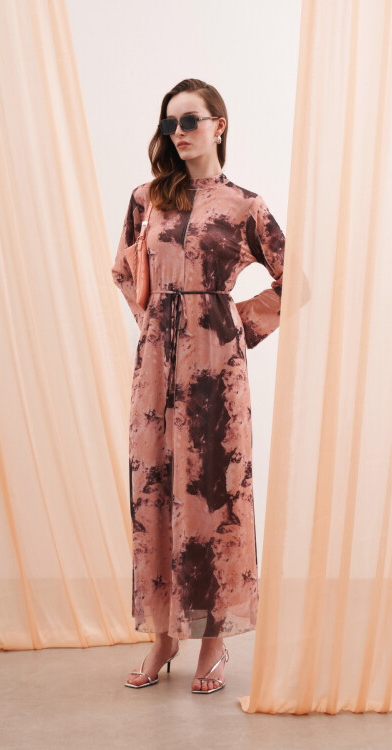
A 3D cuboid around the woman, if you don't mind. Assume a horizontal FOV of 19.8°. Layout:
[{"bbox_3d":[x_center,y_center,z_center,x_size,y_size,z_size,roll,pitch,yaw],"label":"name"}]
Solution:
[{"bbox_3d":[0.022,0.018,3.320,0.600,1.790,0.410,0,1,25],"label":"woman"}]

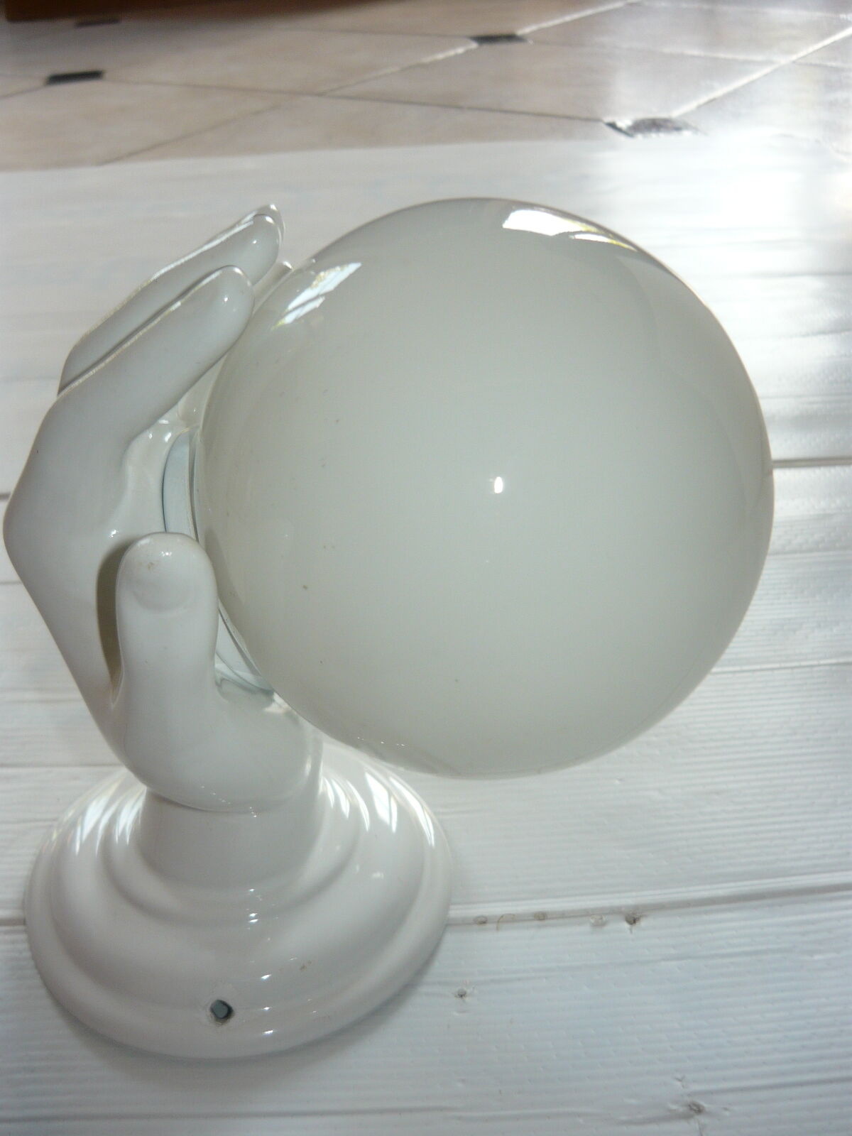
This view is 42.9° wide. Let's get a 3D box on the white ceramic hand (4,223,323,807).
[{"bbox_3d":[-0.072,-0.013,0.298,0.083,0.162,0.094,1,31,-1],"label":"white ceramic hand"}]

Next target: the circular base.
[{"bbox_3d":[-0.061,0.078,0.358,0.144,0.065,0.144,1,31,-1],"label":"circular base"}]

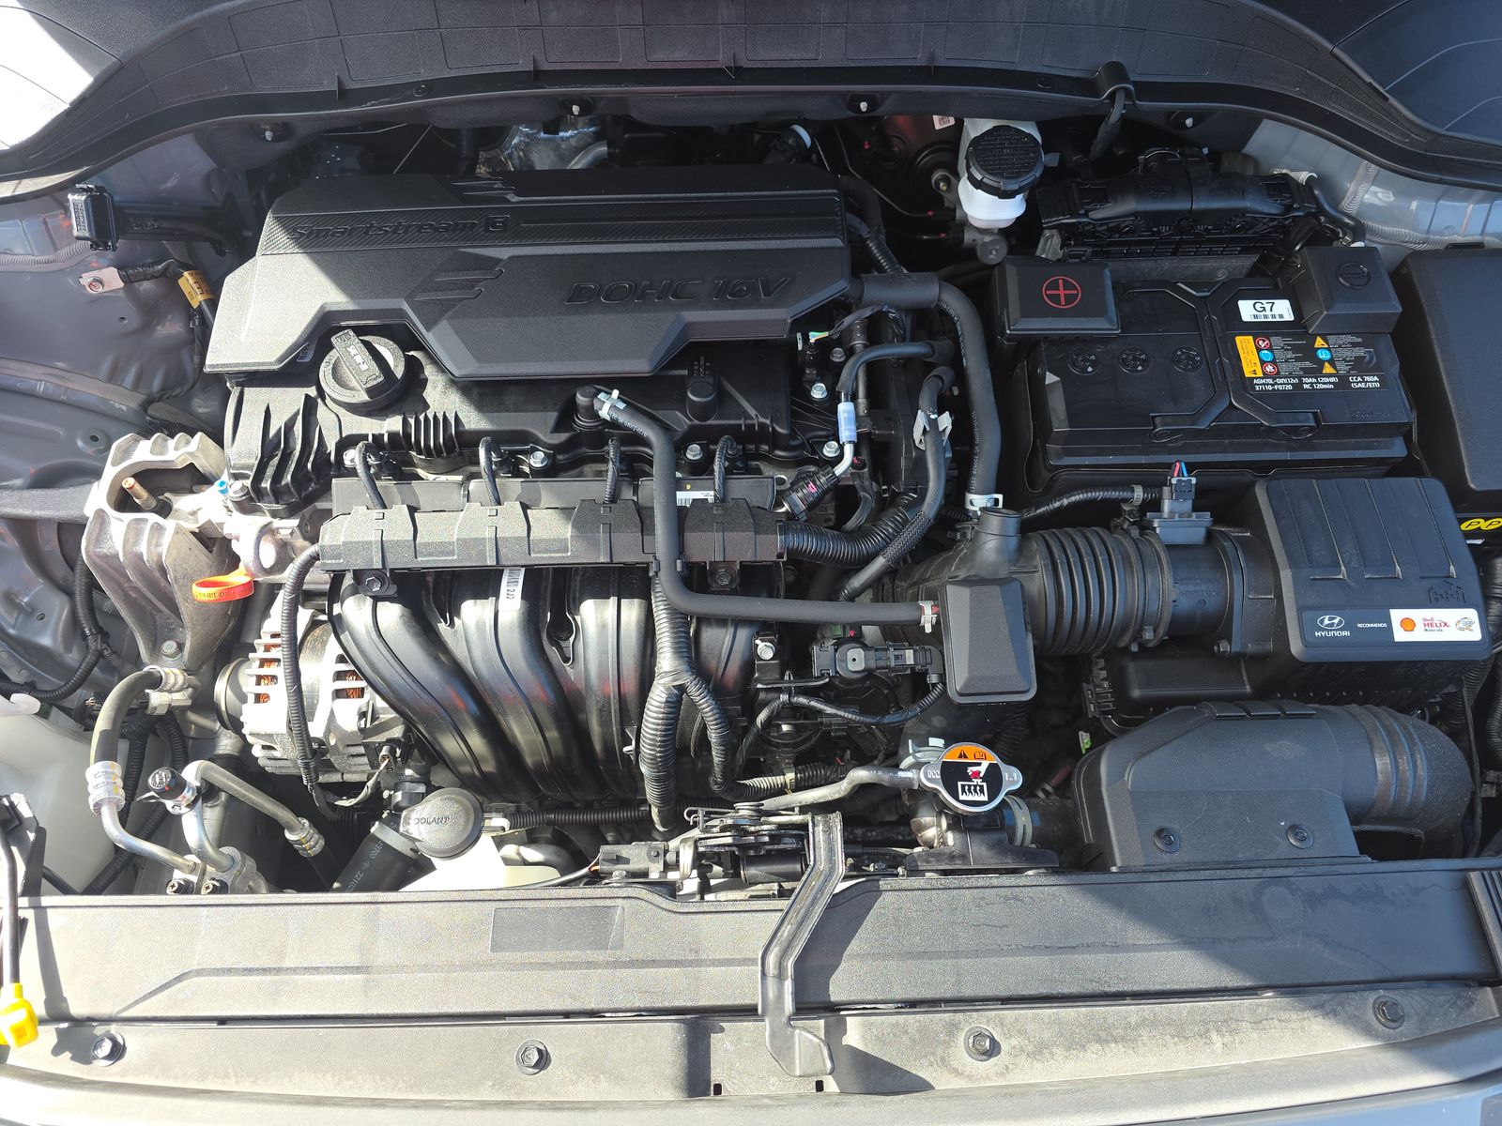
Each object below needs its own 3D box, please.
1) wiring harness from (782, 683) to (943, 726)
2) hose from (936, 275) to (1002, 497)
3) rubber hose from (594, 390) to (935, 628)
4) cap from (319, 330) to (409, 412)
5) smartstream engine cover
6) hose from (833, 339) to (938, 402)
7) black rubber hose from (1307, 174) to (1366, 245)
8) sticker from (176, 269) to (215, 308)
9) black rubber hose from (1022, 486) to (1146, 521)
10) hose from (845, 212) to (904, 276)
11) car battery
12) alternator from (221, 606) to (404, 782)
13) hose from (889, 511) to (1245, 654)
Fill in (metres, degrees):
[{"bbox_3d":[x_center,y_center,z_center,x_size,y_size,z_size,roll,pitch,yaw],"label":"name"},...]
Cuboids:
[{"bbox_3d":[0.087,0.111,0.774,0.122,0.035,0.025,-2,64,0],"label":"wiring harness"},{"bbox_3d":[0.173,-0.136,0.773,0.045,0.060,0.245,-1,65,-1],"label":"hose"},{"bbox_3d":[0.012,-0.036,0.680,0.242,0.090,0.160,-1,65,-1],"label":"rubber hose"},{"bbox_3d":[-0.276,-0.136,0.709,0.062,0.035,0.062,-1,65,-1],"label":"cap"},{"bbox_3d":[-0.168,-0.228,0.767,0.475,0.064,0.195,-2,64,0],"label":"smartstream engine cover"},{"bbox_3d":[0.105,-0.147,0.751,0.085,0.026,0.046,-1,65,-1],"label":"hose"},{"bbox_3d":[0.497,-0.300,0.846,0.045,0.042,0.036,-2,64,0],"label":"black rubber hose"},{"bbox_3d":[-0.458,-0.226,0.823,0.018,0.010,0.028,-30,92,-16],"label":"sticker"},{"bbox_3d":[0.254,-0.045,0.764,0.098,0.020,0.018,-7,64,-3],"label":"black rubber hose"},{"bbox_3d":[0.110,-0.281,0.885,0.020,0.030,0.080,-39,71,-16],"label":"hose"},{"bbox_3d":[0.362,-0.134,0.875,0.300,0.205,0.180,-1,65,-1],"label":"car battery"},{"bbox_3d":[-0.363,0.111,0.830,0.158,0.140,0.140,-2,64,0],"label":"alternator"},{"bbox_3d":[0.229,0.021,0.708,0.250,0.105,0.100,-1,65,-1],"label":"hose"}]

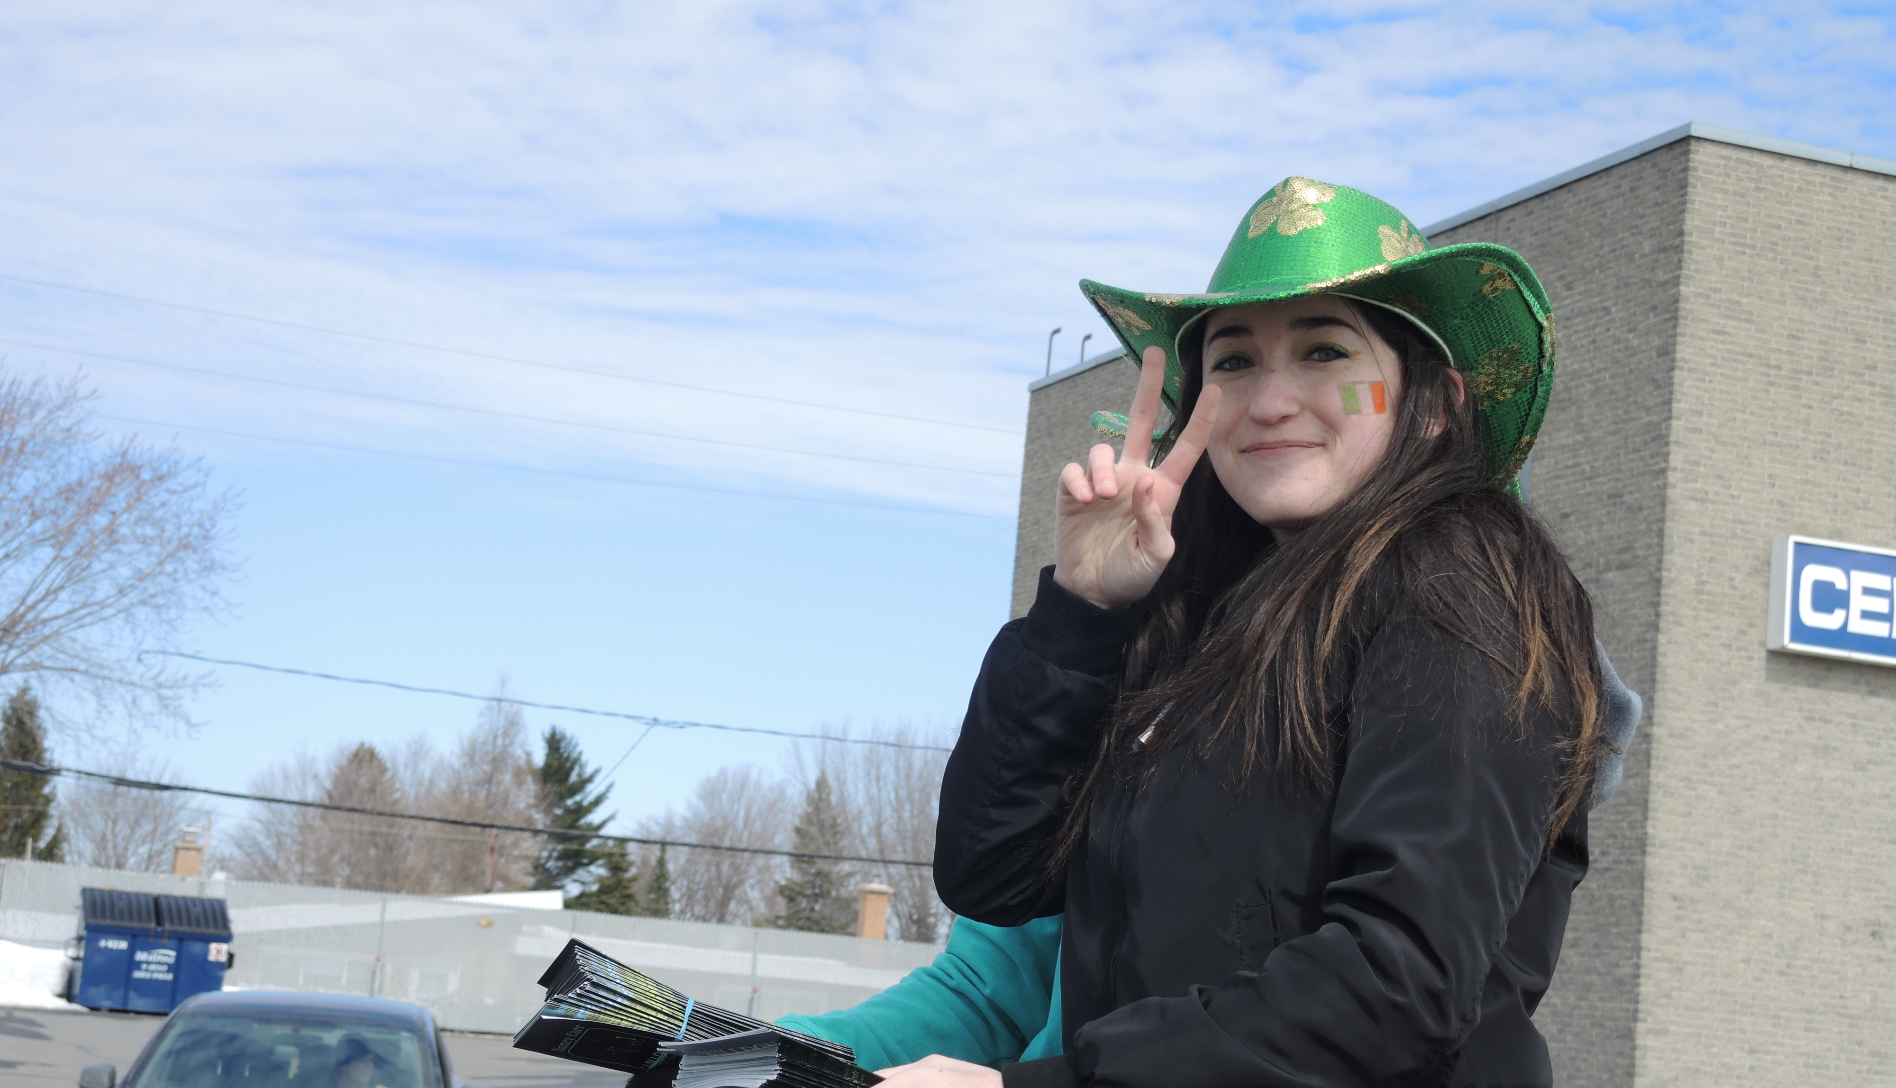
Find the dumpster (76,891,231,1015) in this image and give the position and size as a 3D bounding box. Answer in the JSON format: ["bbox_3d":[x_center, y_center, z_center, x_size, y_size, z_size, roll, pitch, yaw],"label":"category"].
[{"bbox_3d":[-10.733,5.480,42.652,2.030,1.550,1.400,8,-8,-20],"label":"dumpster"}]

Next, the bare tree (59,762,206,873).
[{"bbox_3d":[-23.553,9.364,91.588,4.600,6.150,4.600,5,-8,0],"label":"bare tree"}]

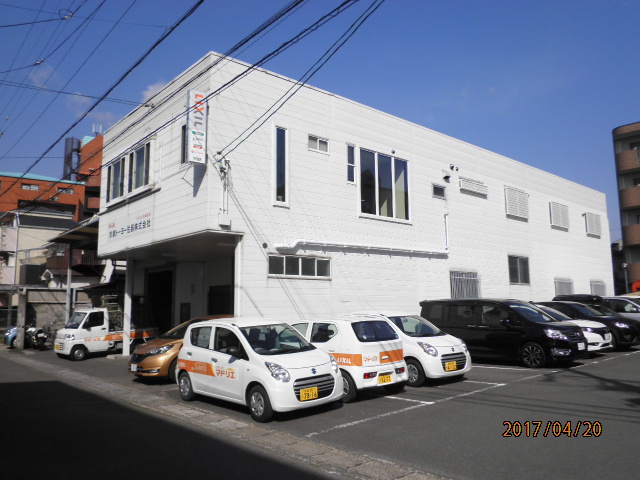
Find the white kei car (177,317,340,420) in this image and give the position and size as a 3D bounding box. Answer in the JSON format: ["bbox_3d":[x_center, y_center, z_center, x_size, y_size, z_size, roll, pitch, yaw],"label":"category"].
[{"bbox_3d":[-1.115,2.170,8.550,1.475,1.520,3.395,7,-11,-41],"label":"white kei car"}]

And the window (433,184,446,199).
[{"bbox_3d":[4.585,-1.851,18.453,0.824,0.542,0.100,6,-10,-39],"label":"window"}]

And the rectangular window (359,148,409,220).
[{"bbox_3d":[2.211,-1.769,16.153,2.489,2.243,0.120,6,-10,-41],"label":"rectangular window"}]

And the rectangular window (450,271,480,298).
[{"bbox_3d":[5.748,1.814,18.816,1.939,1.145,0.150,6,-10,-39],"label":"rectangular window"}]

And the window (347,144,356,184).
[{"bbox_3d":[0.993,-2.393,15.148,0.401,1.241,0.100,6,-10,-41],"label":"window"}]

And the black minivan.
[{"bbox_3d":[5.110,2.580,13.780,1.700,1.820,4.700,5,-10,-36],"label":"black minivan"}]

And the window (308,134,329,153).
[{"bbox_3d":[-0.025,-2.777,14.099,0.780,0.490,0.110,6,-10,-39],"label":"window"}]

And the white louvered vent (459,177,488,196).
[{"bbox_3d":[6.282,-2.139,19.633,1.907,0.413,0.120,6,-10,-40],"label":"white louvered vent"}]

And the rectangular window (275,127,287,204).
[{"bbox_3d":[-1.073,-2.091,13.262,0.393,2.182,0.100,6,-10,-41],"label":"rectangular window"}]

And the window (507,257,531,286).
[{"bbox_3d":[8.564,1.323,20.601,1.700,1.200,0.120,6,-10,-39],"label":"window"}]

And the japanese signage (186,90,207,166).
[{"bbox_3d":[-3.022,-2.741,11.818,0.475,1.737,0.160,6,-10,-41],"label":"japanese signage"}]

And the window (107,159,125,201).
[{"bbox_3d":[-6.793,-1.963,15.972,0.150,1.280,1.480,7,-11,-43],"label":"window"}]

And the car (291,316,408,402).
[{"bbox_3d":[0.170,2.310,9.920,1.480,1.490,3.400,5,-10,-37],"label":"car"}]

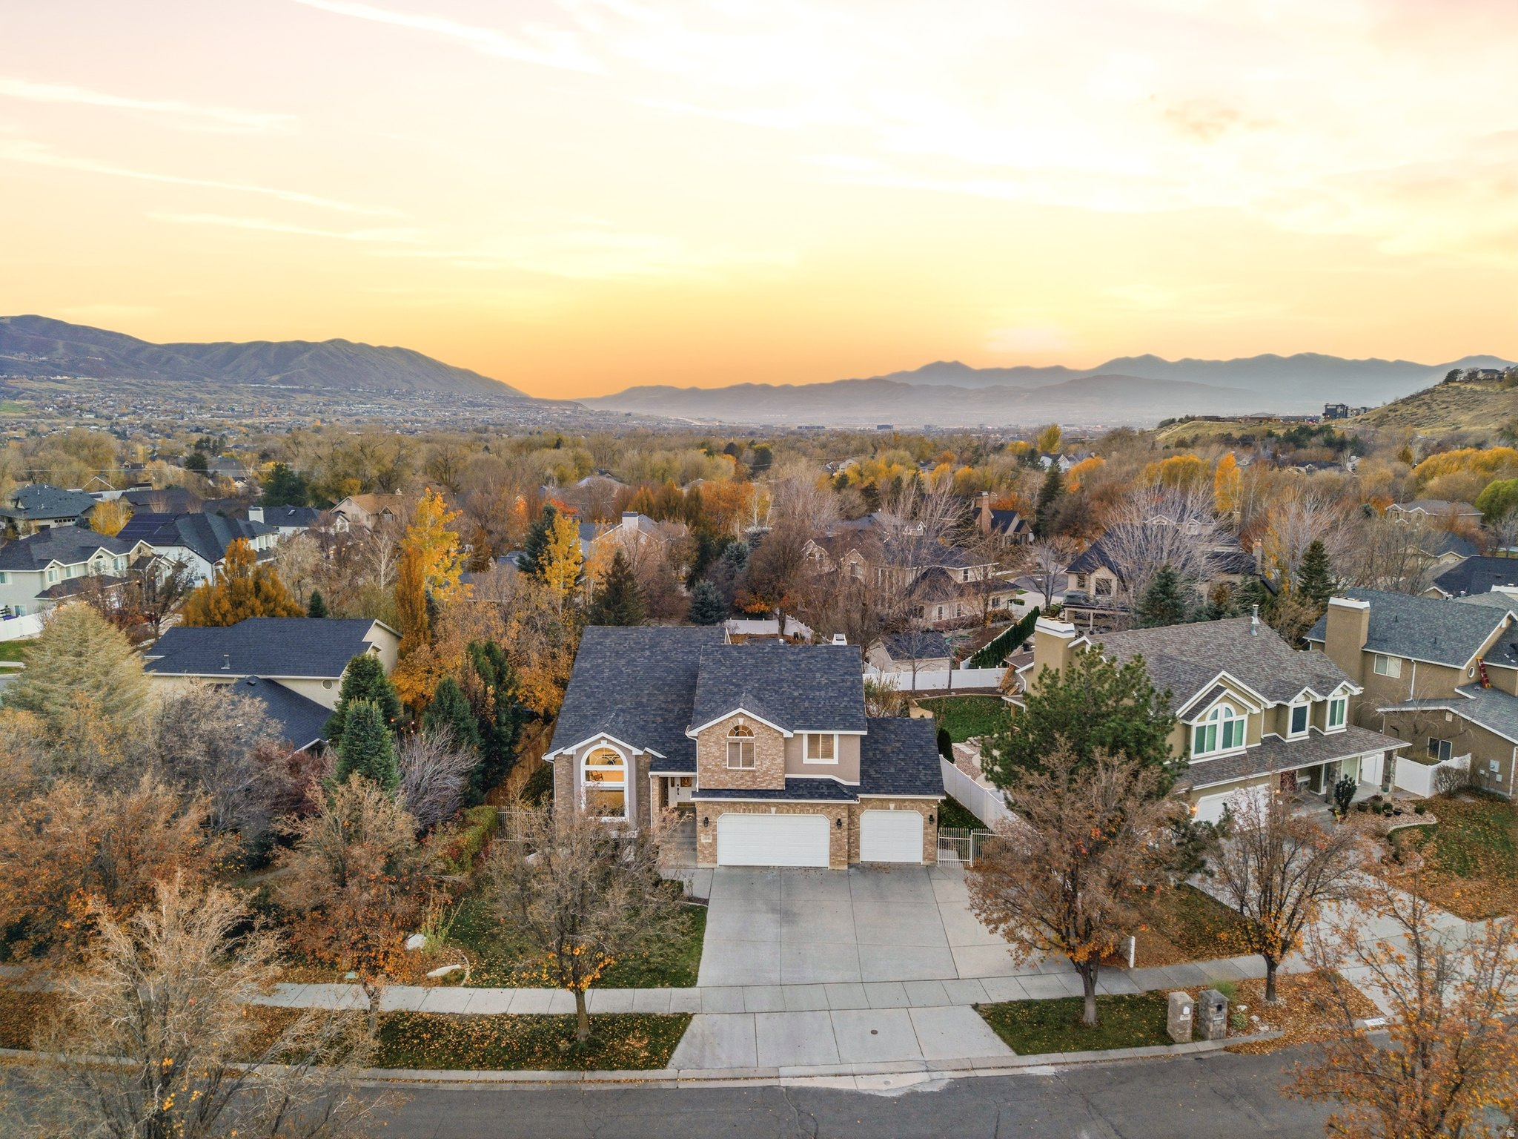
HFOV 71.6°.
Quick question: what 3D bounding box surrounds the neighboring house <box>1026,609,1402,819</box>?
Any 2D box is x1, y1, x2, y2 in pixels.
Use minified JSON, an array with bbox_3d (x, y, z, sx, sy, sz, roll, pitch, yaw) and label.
[{"bbox_3d":[22.940,7.030,53.840,15.800,8.800,11.600,-4,9,-25],"label":"neighboring house"}]

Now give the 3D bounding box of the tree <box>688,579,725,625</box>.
[{"bbox_3d":[-5.490,3.580,112.370,4.000,5.070,4.000,0,8,0],"label":"tree"}]

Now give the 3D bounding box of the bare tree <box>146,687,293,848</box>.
[{"bbox_3d":[-24.883,8.947,48.535,6.500,7.318,6.500,0,8,0],"label":"bare tree"}]

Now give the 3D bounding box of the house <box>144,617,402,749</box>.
[{"bbox_3d":[-28.300,7.334,59.864,11.900,7.900,16.300,0,8,2],"label":"house"}]

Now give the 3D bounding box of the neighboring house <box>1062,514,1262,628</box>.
[{"bbox_3d":[42.220,0.740,110.610,16.400,10.200,13.000,5,10,30],"label":"neighboring house"}]

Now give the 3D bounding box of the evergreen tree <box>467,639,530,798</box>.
[{"bbox_3d":[-13.600,7.650,55.070,3.200,7.950,3.200,0,8,0],"label":"evergreen tree"}]

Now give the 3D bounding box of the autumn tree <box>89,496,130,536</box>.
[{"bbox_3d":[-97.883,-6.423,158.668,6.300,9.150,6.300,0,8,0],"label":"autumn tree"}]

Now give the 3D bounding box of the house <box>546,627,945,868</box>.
[{"bbox_3d":[-0.484,7.526,53.698,17.800,9.100,16.000,0,8,2],"label":"house"}]

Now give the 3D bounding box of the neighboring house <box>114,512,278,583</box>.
[{"bbox_3d":[-74.400,-3.250,140.000,13.800,9.000,17.000,1,8,4],"label":"neighboring house"}]

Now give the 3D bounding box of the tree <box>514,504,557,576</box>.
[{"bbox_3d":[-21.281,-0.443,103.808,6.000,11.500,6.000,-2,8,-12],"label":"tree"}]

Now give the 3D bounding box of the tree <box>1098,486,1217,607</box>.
[{"bbox_3d":[37.126,-0.507,98.063,11.200,14.553,11.200,0,8,0],"label":"tree"}]

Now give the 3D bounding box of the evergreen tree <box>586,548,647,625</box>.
[{"bbox_3d":[-11.820,3.109,86.695,5.300,9.519,5.300,0,8,0],"label":"evergreen tree"}]

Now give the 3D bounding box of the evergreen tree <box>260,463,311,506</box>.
[{"bbox_3d":[-85.954,-12.731,190.950,8.800,12.999,8.800,0,8,0],"label":"evergreen tree"}]

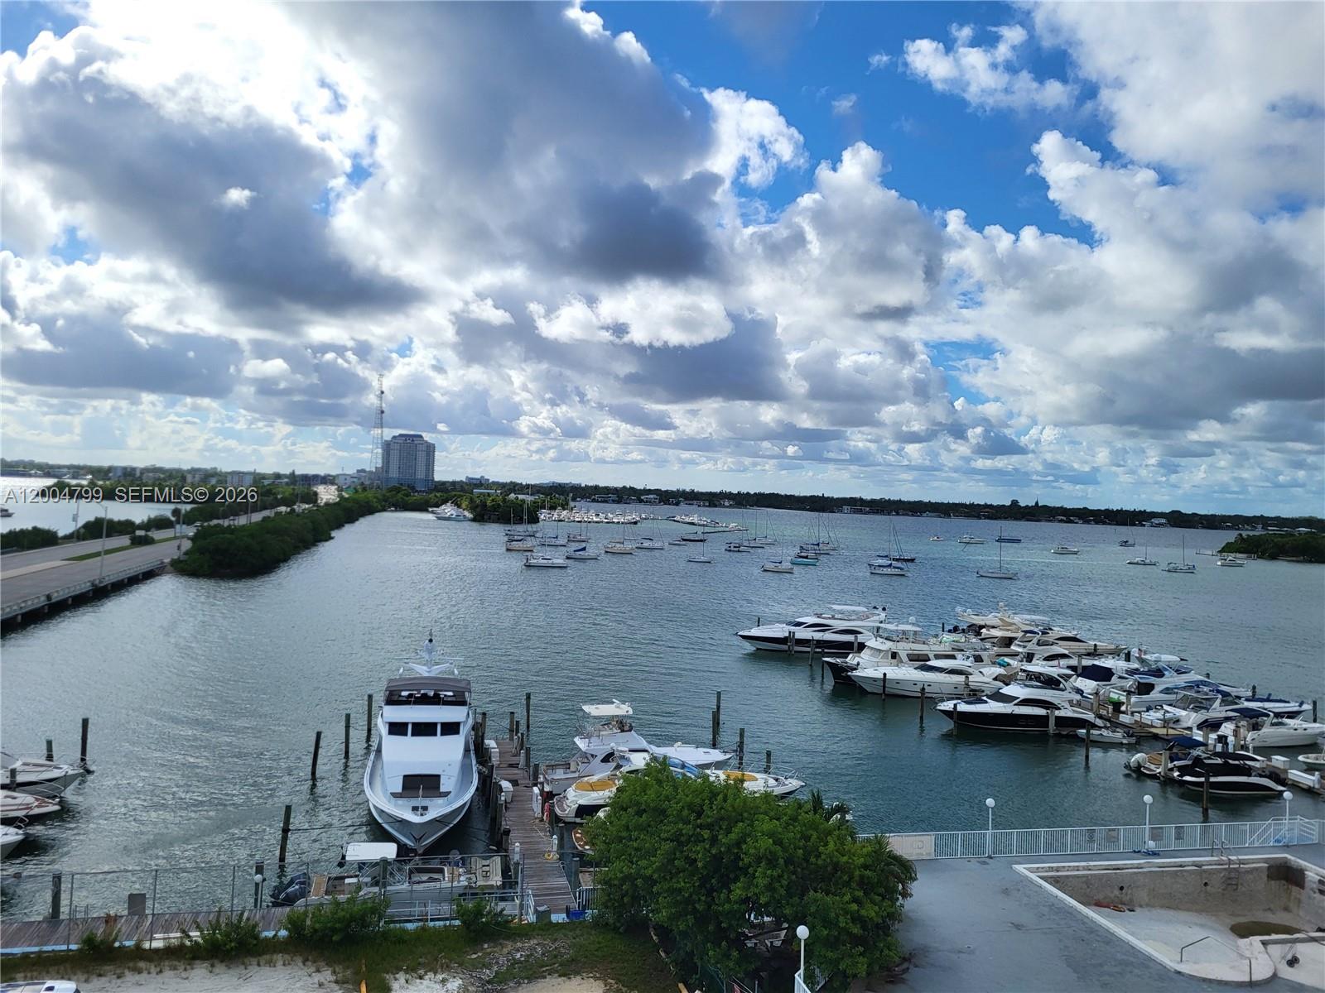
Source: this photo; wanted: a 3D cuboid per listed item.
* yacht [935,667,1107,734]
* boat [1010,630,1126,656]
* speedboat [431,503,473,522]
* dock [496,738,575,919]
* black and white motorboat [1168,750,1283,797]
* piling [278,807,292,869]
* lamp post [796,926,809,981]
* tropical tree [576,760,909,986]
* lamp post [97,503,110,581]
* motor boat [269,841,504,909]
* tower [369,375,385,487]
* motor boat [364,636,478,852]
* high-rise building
[{"bbox_3d":[29.054,16.246,79.928,15.540,4.900,4.300,2,0,-13],"label":"yacht"},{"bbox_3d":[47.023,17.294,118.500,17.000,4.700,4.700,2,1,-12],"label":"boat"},{"bbox_3d":[-93.709,7.944,446.000,17.500,6.800,5.200,2,1,-12],"label":"speedboat"},{"bbox_3d":[-7.724,17.656,55.205,2.300,1.100,28.000,2,1,-13],"label":"dock"},{"bbox_3d":[35.724,17.768,63.352,7.664,2.200,2.500,3,0,-12],"label":"black and white motorboat"},{"bbox_3d":[-17.145,15.488,45.192,0.300,3.030,0.300,6,0,0],"label":"piling"},{"bbox_3d":[4.407,14.981,31.611,0.420,2.750,0.420,2,0,0],"label":"lamp post"},{"bbox_3d":[3.108,13.102,36.991,11.500,6.300,9.500,2,0,-12],"label":"tropical tree"},{"bbox_3d":[-82.848,6.897,147.500,2.000,11.400,0.500,2,1,-10],"label":"lamp post"},{"bbox_3d":[-11.635,15.876,42.407,9.480,2.850,2.900,2,0,-13],"label":"motor boat"},{"bbox_3d":[-297.699,-65.535,1040.000,15.500,121.000,14.500,2,1,0],"label":"tower"},{"bbox_3d":[-13.125,12.992,54.621,5.750,8.300,21.000,2,0,-12],"label":"motor boat"},{"bbox_3d":[-308.995,-42.337,1215.000,58.000,72.000,27.000,2,0,-20],"label":"high-rise building"}]

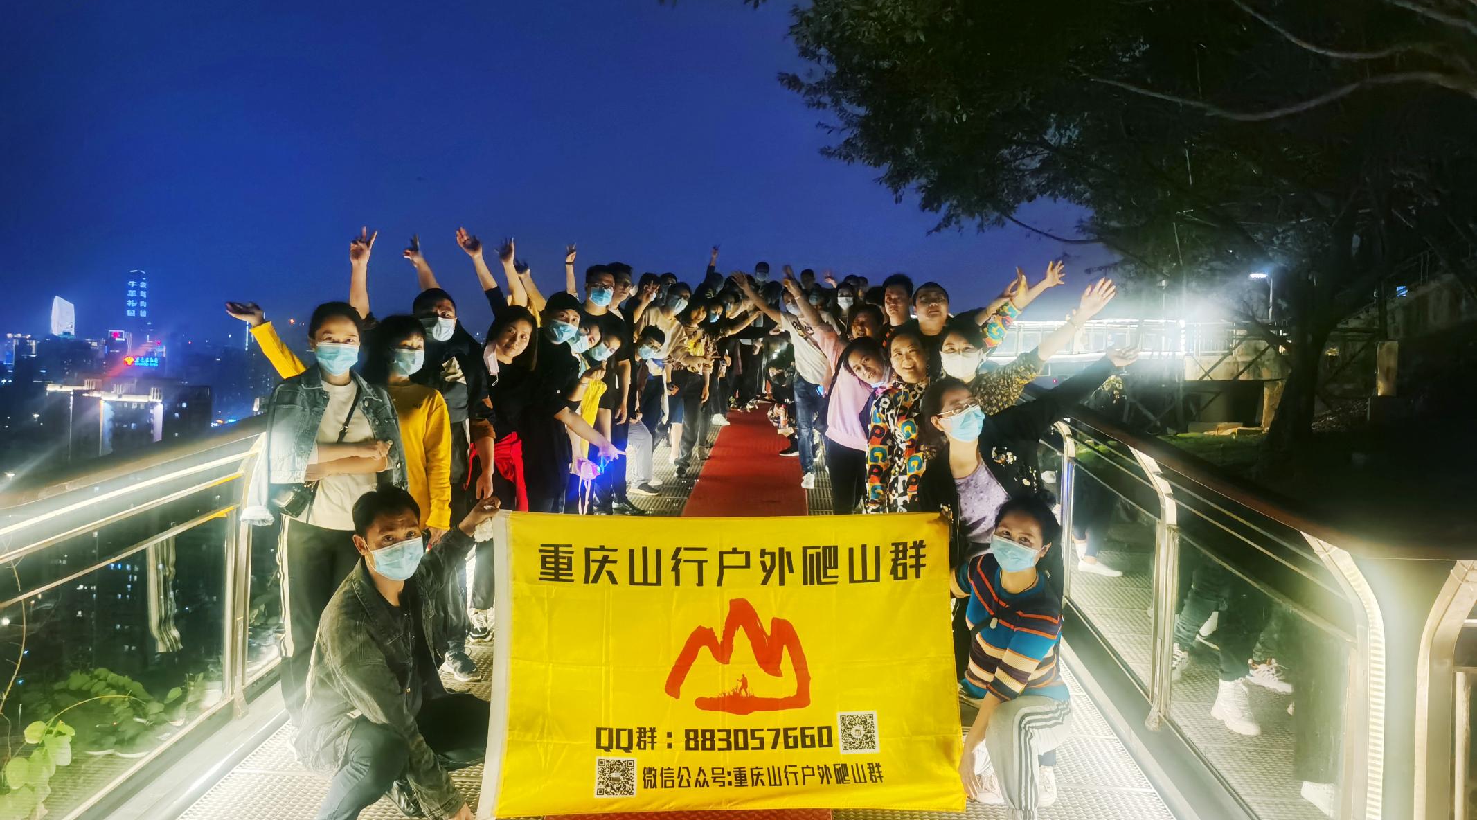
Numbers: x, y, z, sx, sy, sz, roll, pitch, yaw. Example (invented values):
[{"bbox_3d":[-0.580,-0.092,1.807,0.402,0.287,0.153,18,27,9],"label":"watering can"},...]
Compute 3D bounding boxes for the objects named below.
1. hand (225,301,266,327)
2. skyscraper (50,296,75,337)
[{"bbox_3d":[-1.865,-0.361,4.350,0.165,0.065,0.090,23,31,-3],"label":"hand"},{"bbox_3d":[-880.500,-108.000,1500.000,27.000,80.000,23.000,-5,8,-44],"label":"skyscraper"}]

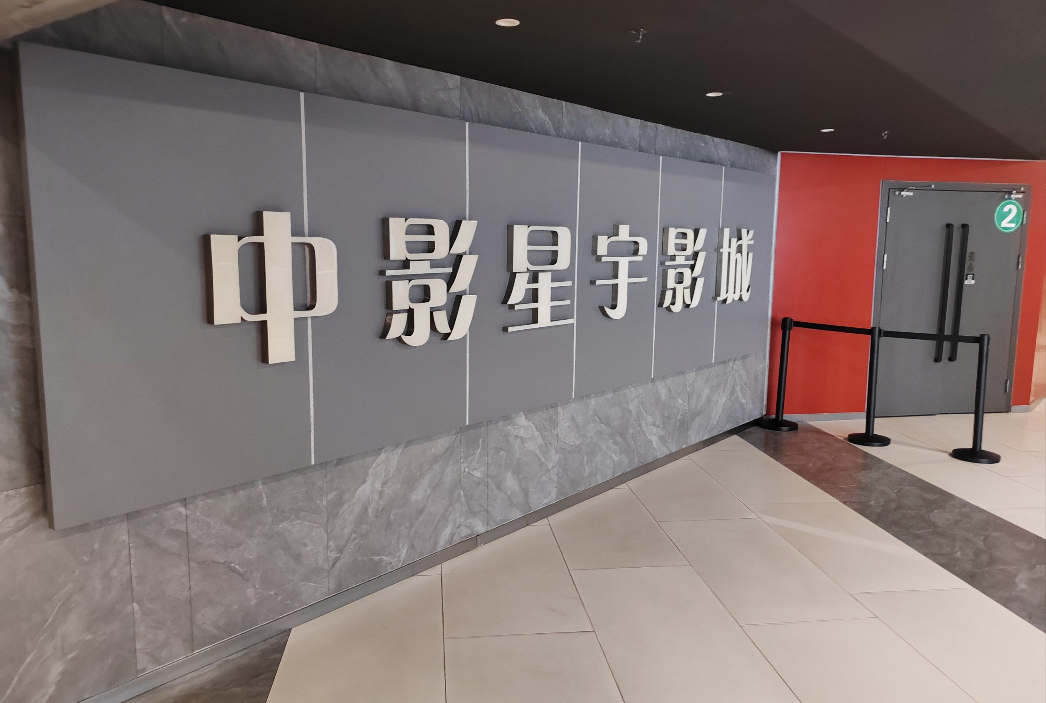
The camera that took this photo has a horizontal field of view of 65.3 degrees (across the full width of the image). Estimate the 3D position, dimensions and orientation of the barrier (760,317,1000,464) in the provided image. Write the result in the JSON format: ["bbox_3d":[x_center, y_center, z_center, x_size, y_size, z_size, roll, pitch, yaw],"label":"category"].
[{"bbox_3d":[2.761,0.254,6.394,1.803,0.911,0.358,7,10,36],"label":"barrier"}]

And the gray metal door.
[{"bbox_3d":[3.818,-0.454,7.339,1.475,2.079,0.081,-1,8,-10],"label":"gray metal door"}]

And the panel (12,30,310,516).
[{"bbox_3d":[-1.129,-0.207,2.744,0.040,1.408,0.947,7,10,38],"label":"panel"}]

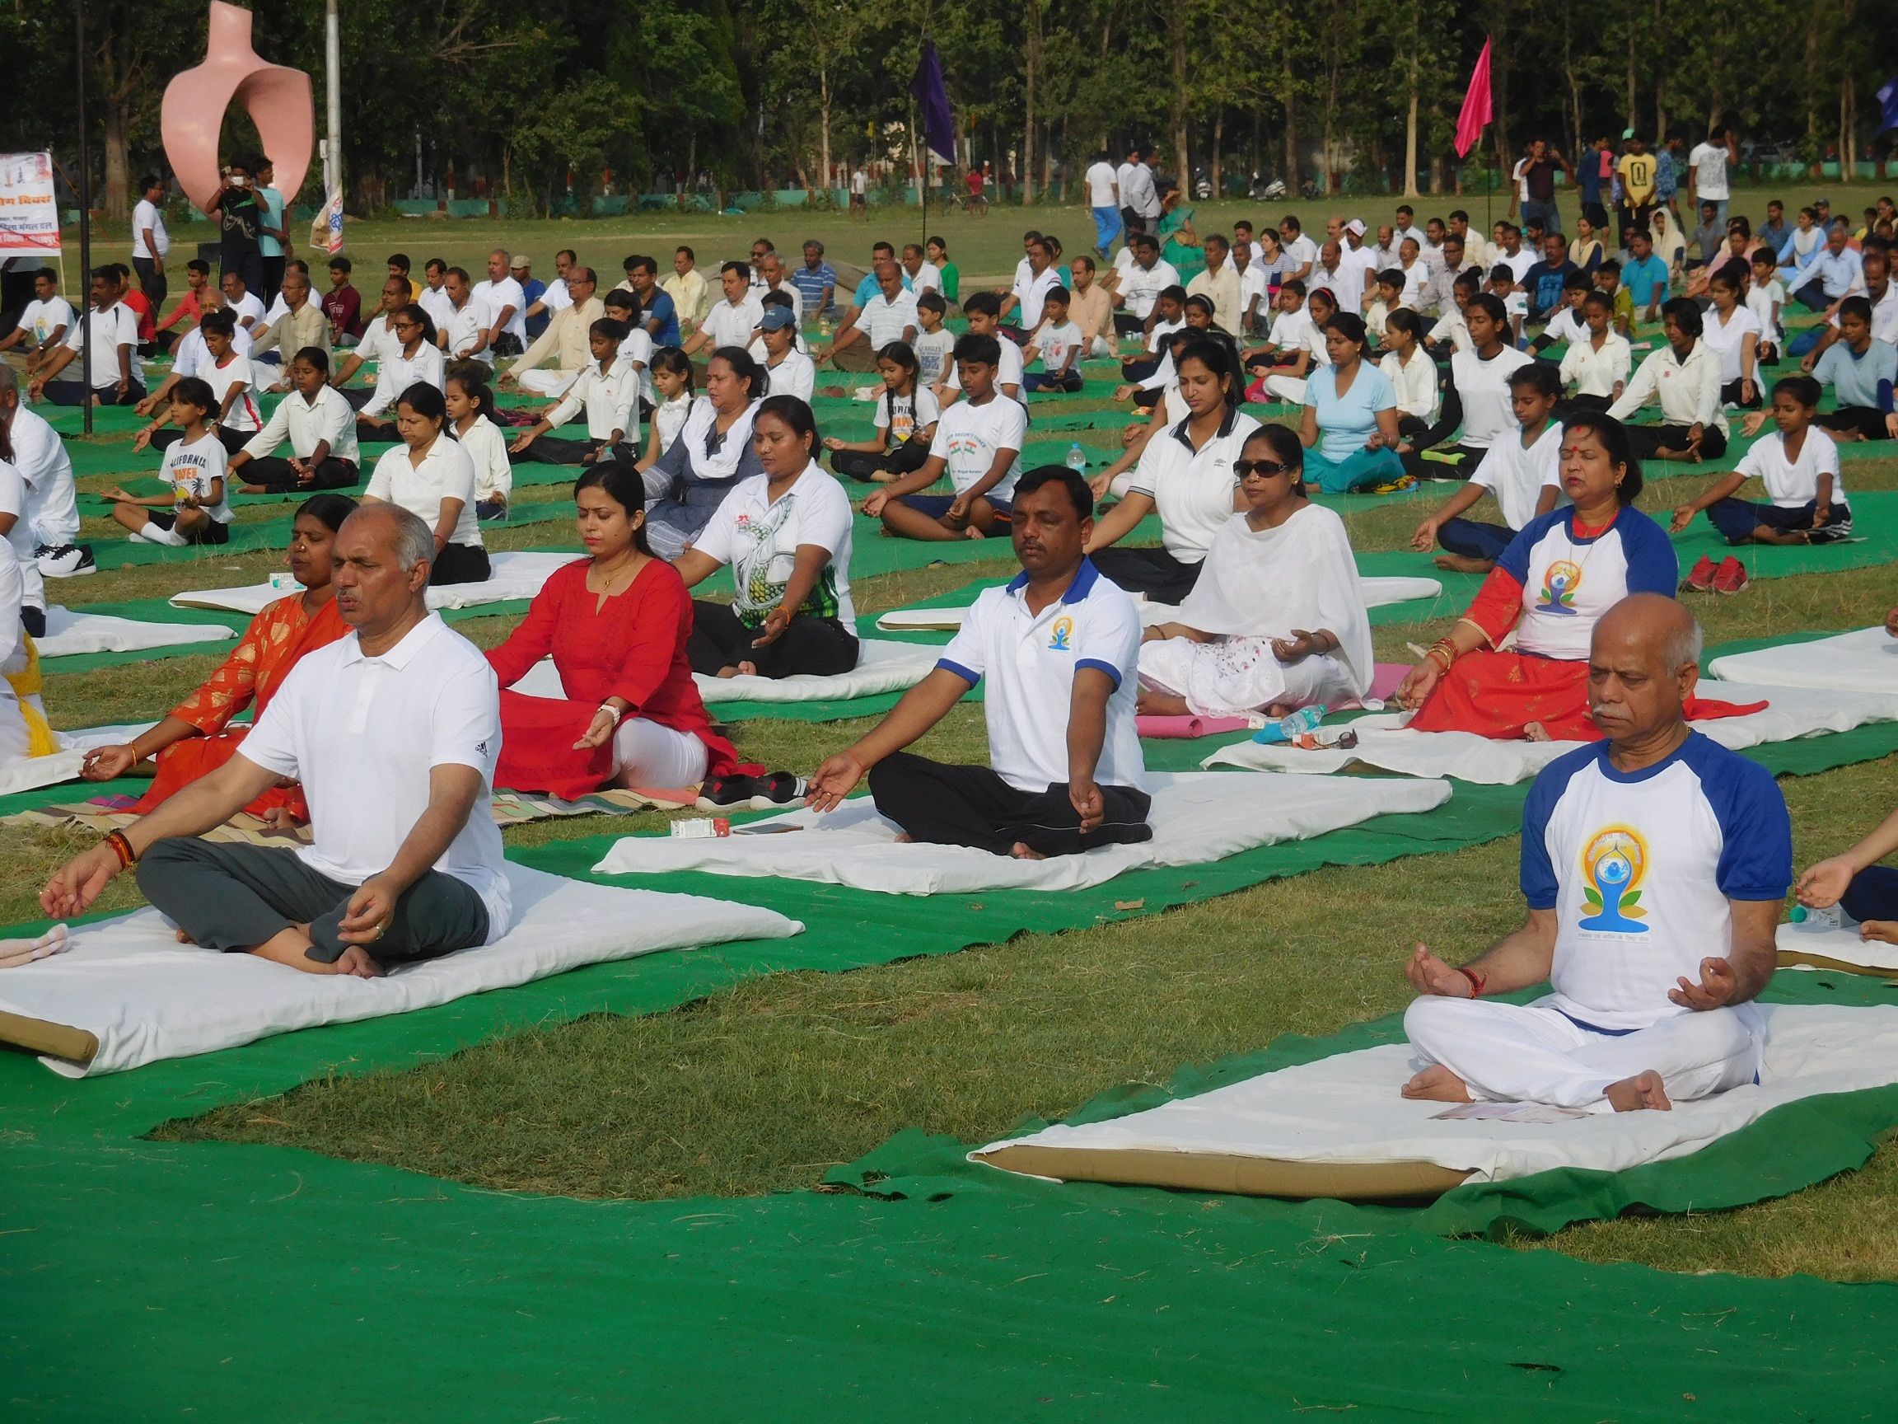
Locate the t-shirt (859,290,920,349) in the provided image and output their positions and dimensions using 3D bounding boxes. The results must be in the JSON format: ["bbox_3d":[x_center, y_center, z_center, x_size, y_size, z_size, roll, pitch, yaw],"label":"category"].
[{"bbox_3d":[-0.454,-3.064,43.000,0.460,0.500,0.290,2,7,30],"label":"t-shirt"}]

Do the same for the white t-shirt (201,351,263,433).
[{"bbox_3d":[-4.118,-1.824,31.300,0.420,0.480,0.250,3,7,35],"label":"white t-shirt"}]

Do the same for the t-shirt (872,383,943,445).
[{"bbox_3d":[-0.191,-1.387,25.700,0.350,0.360,0.210,2,6,22],"label":"t-shirt"}]

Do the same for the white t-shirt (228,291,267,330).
[{"bbox_3d":[-5.759,-3.147,44.500,0.460,0.550,0.280,3,7,36],"label":"white t-shirt"}]

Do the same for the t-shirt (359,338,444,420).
[{"bbox_3d":[-3.009,-1.827,30.200,0.450,0.460,0.360,4,7,36],"label":"t-shirt"}]

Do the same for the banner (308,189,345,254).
[{"bbox_3d":[-10.323,-8.134,91.000,0.580,1.080,0.300,0,6,5],"label":"banner"}]

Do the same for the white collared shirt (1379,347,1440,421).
[{"bbox_3d":[2.662,-1.876,31.600,0.380,0.450,0.300,4,7,40],"label":"white collared shirt"}]

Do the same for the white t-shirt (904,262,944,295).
[{"bbox_3d":[-0.251,-3.629,47.500,0.460,0.540,0.270,3,7,33],"label":"white t-shirt"}]

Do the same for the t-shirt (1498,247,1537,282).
[{"bbox_3d":[5.482,-4.208,53.000,0.500,0.540,0.330,4,7,35],"label":"t-shirt"}]

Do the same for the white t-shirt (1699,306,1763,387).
[{"bbox_3d":[4.548,-2.116,32.000,0.400,0.500,0.260,3,7,34],"label":"white t-shirt"}]

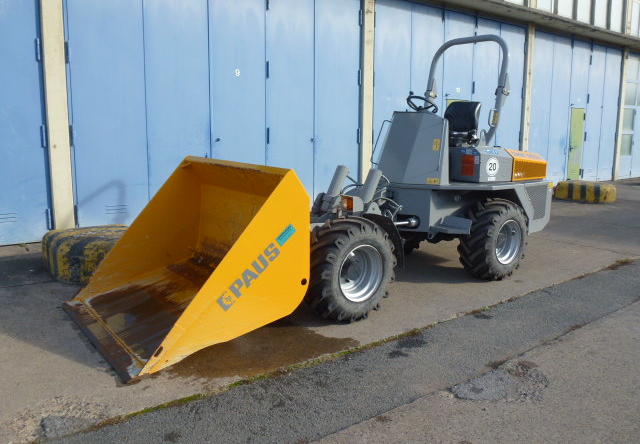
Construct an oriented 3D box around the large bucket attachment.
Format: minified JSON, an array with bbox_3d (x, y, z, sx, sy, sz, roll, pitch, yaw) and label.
[{"bbox_3d":[-1.207,0.163,4.341,1.460,1.310,1.950,-7,12,-37],"label":"large bucket attachment"}]

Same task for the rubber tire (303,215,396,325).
[{"bbox_3d":[0.236,0.395,4.362,0.860,0.860,0.380,-7,12,-37],"label":"rubber tire"}]

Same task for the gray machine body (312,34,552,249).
[{"bbox_3d":[0.884,-0.927,5.703,3.330,2.260,1.870,-7,12,-37],"label":"gray machine body"}]

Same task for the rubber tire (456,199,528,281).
[{"bbox_3d":[1.894,0.190,5.614,0.860,0.860,0.380,-7,12,-37],"label":"rubber tire"}]

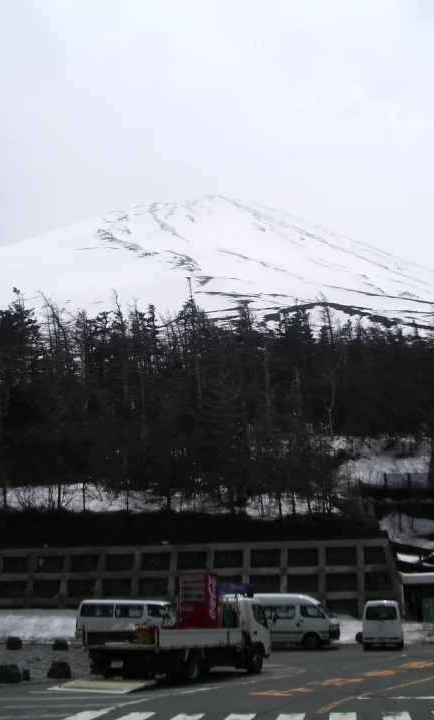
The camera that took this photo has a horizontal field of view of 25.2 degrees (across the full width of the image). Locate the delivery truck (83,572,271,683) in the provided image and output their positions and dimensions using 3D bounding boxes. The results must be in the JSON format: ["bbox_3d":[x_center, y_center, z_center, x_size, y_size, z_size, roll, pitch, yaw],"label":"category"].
[{"bbox_3d":[-0.797,7.023,25.605,2.100,2.580,5.800,-9,-17,30],"label":"delivery truck"}]

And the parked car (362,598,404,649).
[{"bbox_3d":[6.884,10.946,40.122,1.475,1.880,3.395,-4,-15,13],"label":"parked car"}]

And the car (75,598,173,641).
[{"bbox_3d":[-3.645,11.503,42.273,4.690,1.980,1.690,-3,-15,8],"label":"car"}]

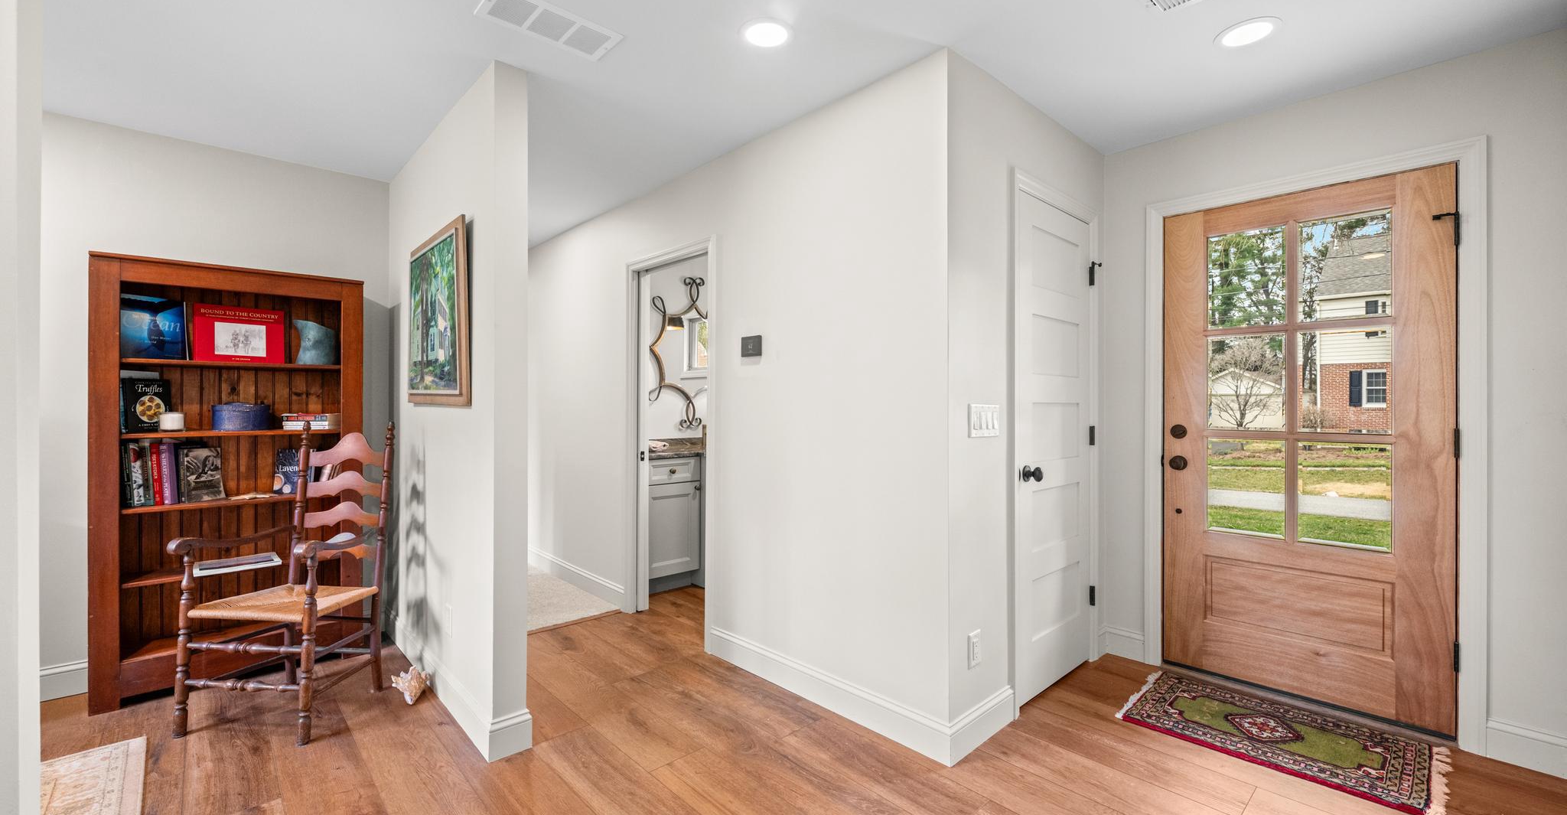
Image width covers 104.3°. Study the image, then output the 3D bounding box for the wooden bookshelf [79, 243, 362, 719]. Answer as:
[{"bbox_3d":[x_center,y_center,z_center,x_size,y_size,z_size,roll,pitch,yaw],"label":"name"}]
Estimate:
[{"bbox_3d":[-2.463,0.297,2.764,0.886,1.805,0.280,0,0,-43],"label":"wooden bookshelf"}]

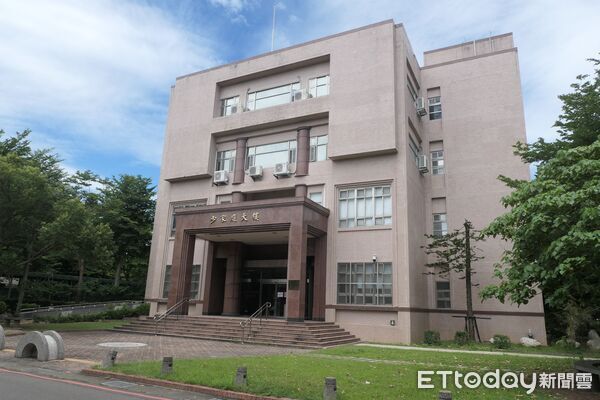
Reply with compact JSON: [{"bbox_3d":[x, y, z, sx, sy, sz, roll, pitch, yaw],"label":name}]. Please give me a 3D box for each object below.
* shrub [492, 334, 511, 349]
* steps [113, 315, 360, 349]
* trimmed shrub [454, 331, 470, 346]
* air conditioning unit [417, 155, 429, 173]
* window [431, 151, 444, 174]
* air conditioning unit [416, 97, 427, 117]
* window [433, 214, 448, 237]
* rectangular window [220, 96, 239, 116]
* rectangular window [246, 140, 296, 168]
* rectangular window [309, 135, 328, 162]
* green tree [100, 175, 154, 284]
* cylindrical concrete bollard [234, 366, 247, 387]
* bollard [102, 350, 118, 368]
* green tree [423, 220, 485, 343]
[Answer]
[{"bbox_3d":[9.372,6.568,18.635,0.780,0.620,0.780,-5,-16,26],"label":"shrub"},{"bbox_3d":[-3.144,6.461,20.260,11.264,0.777,5.220,-5,-16,26],"label":"steps"},{"bbox_3d":[7.696,6.565,19.001,0.700,0.680,0.700,-5,-16,26],"label":"trimmed shrub"},{"bbox_3d":[7.648,-2.256,24.765,0.325,0.742,0.870,-5,-16,26],"label":"air conditioning unit"},{"bbox_3d":[9.097,-2.418,26.308,0.800,1.659,0.139,-5,-16,26],"label":"window"},{"bbox_3d":[7.502,-5.866,24.699,0.330,0.640,0.820,-5,-16,26],"label":"air conditioning unit"},{"bbox_3d":[8.416,1.529,23.979,0.830,1.480,0.130,-5,-16,26],"label":"window"},{"bbox_3d":[-4.795,-6.295,27.245,1.520,1.380,0.130,-5,-16,26],"label":"rectangular window"},{"bbox_3d":[-1.813,-2.885,25.991,3.898,1.612,0.116,-5,-16,26],"label":"rectangular window"},{"bbox_3d":[1.107,-2.975,23.315,1.400,1.559,0.130,-5,-16,26],"label":"rectangular window"},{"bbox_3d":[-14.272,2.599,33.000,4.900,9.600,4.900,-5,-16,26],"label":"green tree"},{"bbox_3d":[-1.206,3.637,8.220,0.233,0.377,0.233,-5,-16,26],"label":"cylindrical concrete bollard"},{"bbox_3d":[-4.461,3.749,9.419,0.230,0.370,0.230,24,-14,-18],"label":"bollard"},{"bbox_3d":[8.500,4.392,22.090,3.132,6.531,2.784,-5,-16,26],"label":"green tree"}]

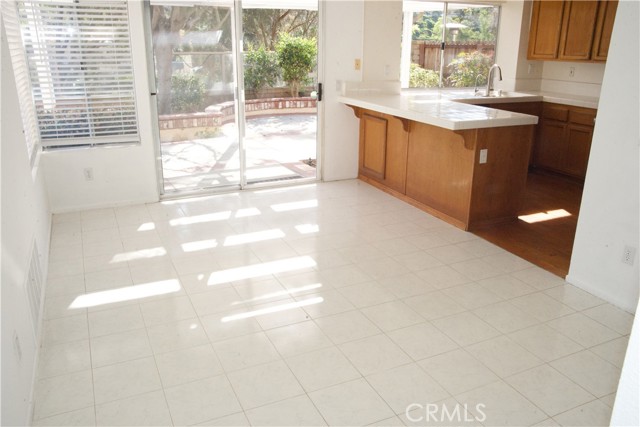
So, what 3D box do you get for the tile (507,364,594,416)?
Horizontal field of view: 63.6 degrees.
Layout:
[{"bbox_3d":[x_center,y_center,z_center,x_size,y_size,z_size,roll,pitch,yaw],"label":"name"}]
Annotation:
[{"bbox_3d":[1.075,0.828,2.429,0.297,0.010,0.297,-8,20,-24],"label":"tile"}]

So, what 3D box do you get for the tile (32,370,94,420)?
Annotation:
[{"bbox_3d":[-1.199,0.857,2.433,0.244,0.010,0.302,-8,20,-23],"label":"tile"}]

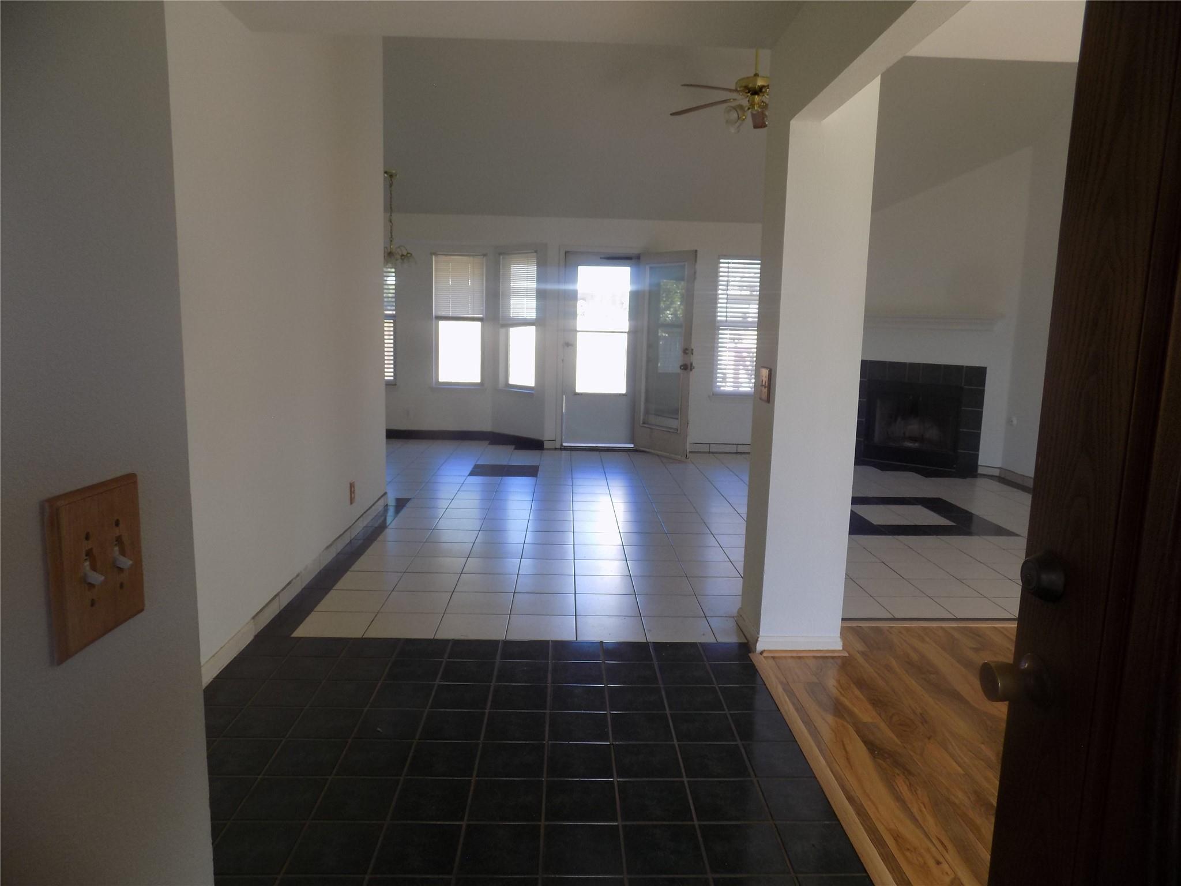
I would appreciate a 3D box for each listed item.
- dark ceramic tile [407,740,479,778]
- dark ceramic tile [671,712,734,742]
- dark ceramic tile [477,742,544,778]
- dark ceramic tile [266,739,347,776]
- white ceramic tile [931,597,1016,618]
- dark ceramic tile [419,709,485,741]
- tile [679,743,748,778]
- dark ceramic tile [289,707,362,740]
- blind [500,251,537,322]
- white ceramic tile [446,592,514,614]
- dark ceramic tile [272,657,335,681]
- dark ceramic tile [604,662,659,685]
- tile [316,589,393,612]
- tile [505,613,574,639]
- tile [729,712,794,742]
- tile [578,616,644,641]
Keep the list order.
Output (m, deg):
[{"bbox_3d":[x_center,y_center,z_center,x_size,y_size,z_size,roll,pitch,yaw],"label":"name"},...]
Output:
[{"bbox_3d":[-0.447,0.970,2.398,0.200,0.010,0.200,1,8,-2],"label":"dark ceramic tile"},{"bbox_3d":[0.374,0.958,2.630,0.200,0.010,0.200,1,8,-2],"label":"dark ceramic tile"},{"bbox_3d":[-0.240,0.974,2.405,0.200,0.010,0.200,1,8,-2],"label":"dark ceramic tile"},{"bbox_3d":[-0.857,0.960,2.381,0.197,0.010,0.197,1,8,-2],"label":"dark ceramic tile"},{"bbox_3d":[1.876,0.817,3.842,0.297,0.010,0.297,1,8,-2],"label":"white ceramic tile"},{"bbox_3d":[-0.456,0.945,2.621,0.199,0.010,0.199,1,8,-2],"label":"dark ceramic tile"},{"bbox_3d":[0.383,0.993,2.442,0.199,0.010,0.199,1,8,-2],"label":"tile"},{"bbox_3d":[-0.873,0.938,2.613,0.200,0.010,0.200,1,8,-2],"label":"dark ceramic tile"},{"bbox_3d":[-0.801,-1.700,8.591,0.615,0.745,0.040,10,12,44],"label":"blind"},{"bbox_3d":[-0.529,0.778,3.785,0.301,0.010,0.301,1,8,-2],"label":"white ceramic tile"},{"bbox_3d":[-1.086,0.866,2.991,0.200,0.010,0.200,1,8,-2],"label":"dark ceramic tile"},{"bbox_3d":[0.155,0.893,3.033,0.200,0.010,0.200,1,8,-2],"label":"dark ceramic tile"},{"bbox_3d":[-1.135,0.762,3.752,0.300,0.010,0.300,1,8,-2],"label":"tile"},{"bbox_3d":[-0.216,0.827,3.493,0.301,0.010,0.301,1,8,-2],"label":"tile"},{"bbox_3d":[0.576,0.967,2.655,0.182,0.010,0.199,1,8,-2],"label":"tile"},{"bbox_3d":[0.089,0.827,3.478,0.298,0.010,0.298,1,8,-2],"label":"tile"}]

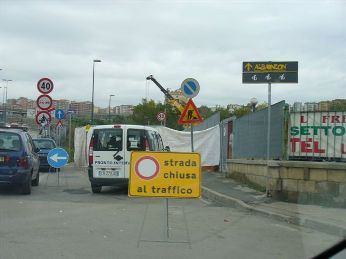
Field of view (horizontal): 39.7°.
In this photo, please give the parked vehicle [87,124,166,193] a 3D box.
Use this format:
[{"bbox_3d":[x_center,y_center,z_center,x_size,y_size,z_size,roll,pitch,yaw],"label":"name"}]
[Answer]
[{"bbox_3d":[-1.147,0.884,14.607,1.720,1.820,4.200,0,-2,8],"label":"parked vehicle"}]

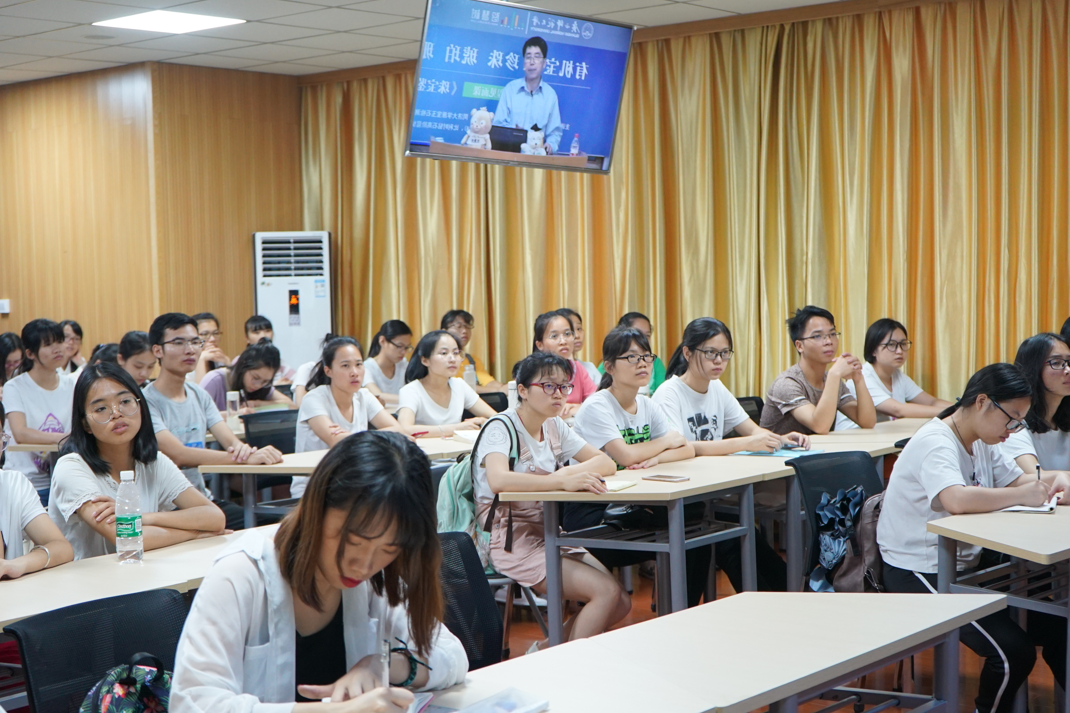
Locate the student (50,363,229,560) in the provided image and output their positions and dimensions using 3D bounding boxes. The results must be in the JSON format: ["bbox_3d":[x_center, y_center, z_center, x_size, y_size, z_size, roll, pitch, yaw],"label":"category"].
[{"bbox_3d":[-1.030,0.653,4.471,0.700,1.260,0.490,2,5,43],"label":"student"}]

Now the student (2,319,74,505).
[{"bbox_3d":[-2.196,0.482,7.305,0.700,1.300,0.480,2,5,43],"label":"student"}]

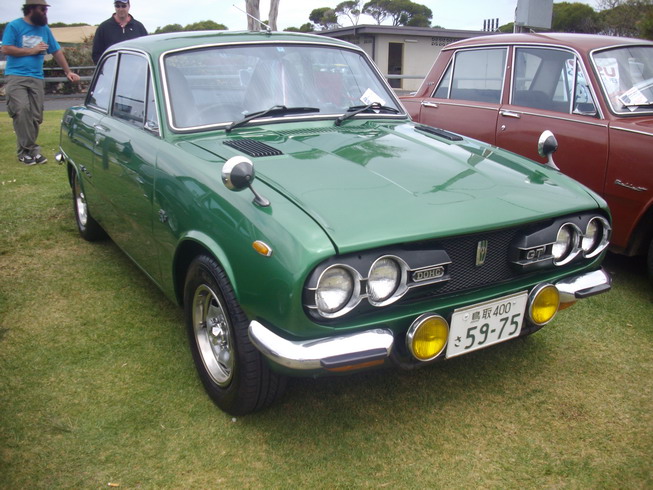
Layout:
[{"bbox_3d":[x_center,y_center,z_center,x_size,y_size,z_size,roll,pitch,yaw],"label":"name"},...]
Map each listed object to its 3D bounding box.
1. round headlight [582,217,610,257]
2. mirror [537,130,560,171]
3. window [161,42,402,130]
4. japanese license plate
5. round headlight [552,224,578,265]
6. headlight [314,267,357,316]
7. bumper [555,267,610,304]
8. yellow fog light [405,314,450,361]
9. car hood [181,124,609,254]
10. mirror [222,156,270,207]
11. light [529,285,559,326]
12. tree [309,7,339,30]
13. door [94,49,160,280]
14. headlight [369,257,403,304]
[{"bbox_3d":[0.992,-0.028,2.537,0.150,0.150,0.080,-9,19,-30],"label":"round headlight"},{"bbox_3d":[0.913,-0.384,2.809,0.115,0.145,0.160,-9,19,-30],"label":"mirror"},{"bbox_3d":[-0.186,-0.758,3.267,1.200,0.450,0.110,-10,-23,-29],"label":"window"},{"bbox_3d":[0.528,0.261,2.277,0.330,0.165,0.020,-9,25,-30],"label":"japanese license plate"},{"bbox_3d":[0.825,-0.012,2.464,0.157,0.157,0.100,-10,20,-29],"label":"round headlight"},{"bbox_3d":[0.028,0.129,1.965,0.150,0.150,0.080,-9,19,-30],"label":"headlight"},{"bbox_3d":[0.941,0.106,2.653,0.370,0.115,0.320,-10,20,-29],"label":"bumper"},{"bbox_3d":[0.303,0.275,2.183,0.152,0.152,0.085,-10,20,-29],"label":"yellow fog light"},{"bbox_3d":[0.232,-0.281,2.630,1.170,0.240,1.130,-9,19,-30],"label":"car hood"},{"bbox_3d":[-0.255,-0.194,2.117,0.115,0.145,0.160,-9,19,-30],"label":"mirror"},{"bbox_3d":[0.731,0.203,2.420,0.152,0.152,0.085,-10,20,-29],"label":"light"},{"bbox_3d":[-0.310,-21.450,72.000,3.100,6.000,3.100,1,16,0],"label":"tree"},{"bbox_3d":[-0.918,-0.421,3.346,0.190,0.950,1.080,-10,20,-29],"label":"door"},{"bbox_3d":[0.166,0.099,2.099,0.157,0.157,0.100,-10,20,-29],"label":"headlight"}]

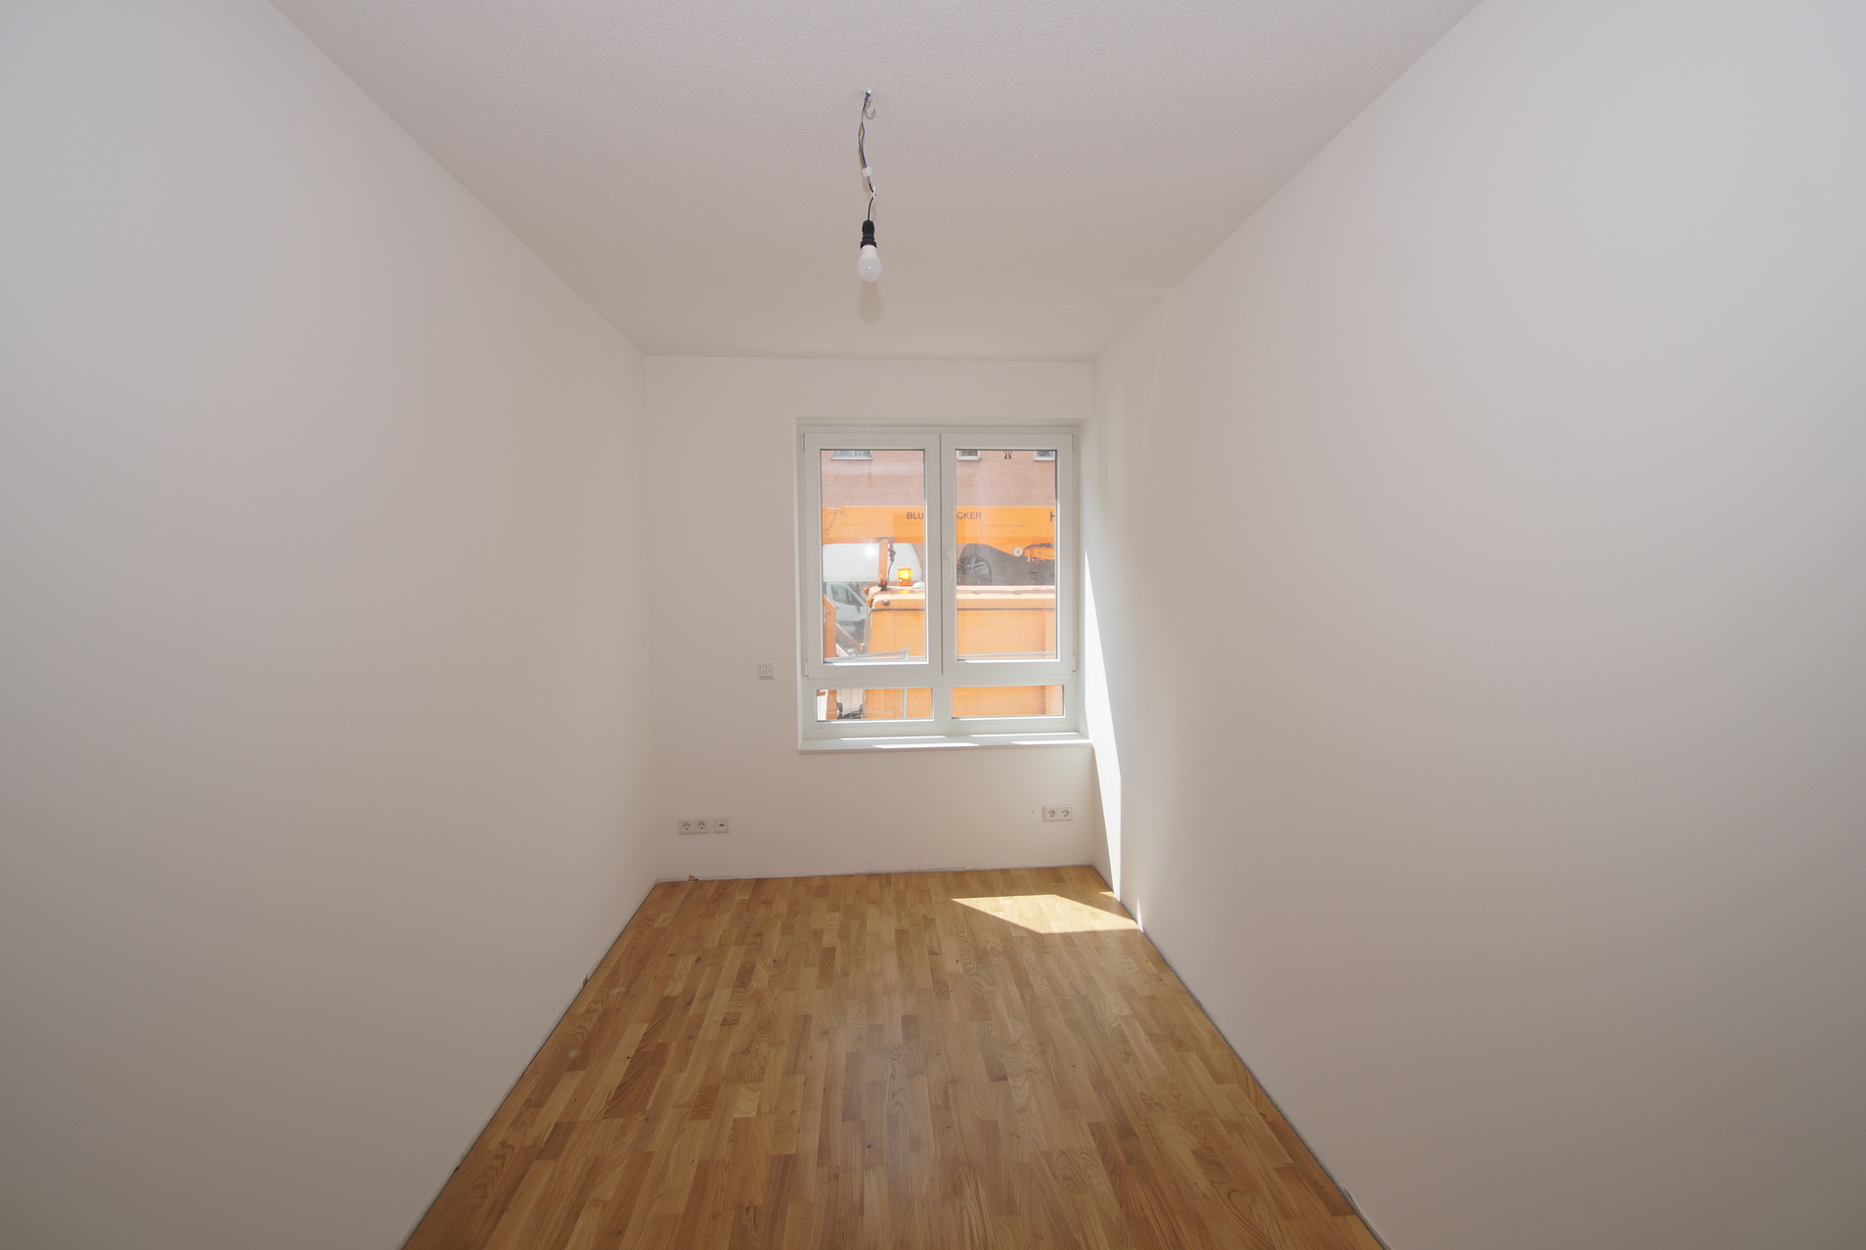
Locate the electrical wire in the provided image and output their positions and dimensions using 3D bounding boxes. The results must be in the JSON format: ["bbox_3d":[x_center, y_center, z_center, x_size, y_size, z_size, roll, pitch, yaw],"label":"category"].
[{"bbox_3d":[-0.142,-1.005,1.679,0.037,0.269,0.034,-1,4,-4],"label":"electrical wire"}]

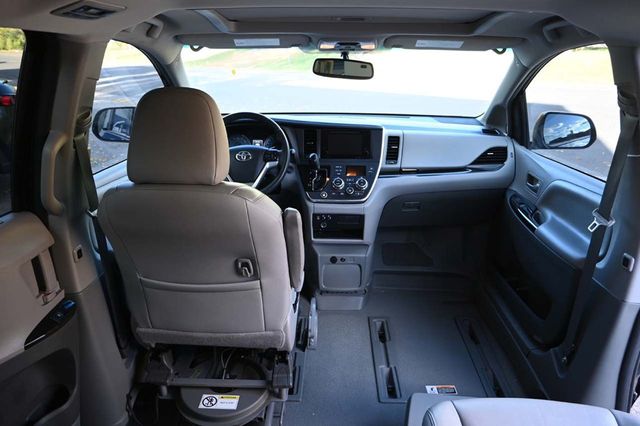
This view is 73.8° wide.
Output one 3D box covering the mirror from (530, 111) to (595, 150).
[{"bbox_3d":[1.097,-0.367,1.928,0.245,0.165,0.130,4,23,10],"label":"mirror"}]

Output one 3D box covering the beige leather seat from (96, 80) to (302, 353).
[{"bbox_3d":[-0.291,-0.043,1.424,0.530,0.760,0.680,1,22,2],"label":"beige leather seat"}]

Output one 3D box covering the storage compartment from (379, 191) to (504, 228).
[{"bbox_3d":[0.540,-0.038,1.956,0.520,0.165,0.160,1,22,2],"label":"storage compartment"}]

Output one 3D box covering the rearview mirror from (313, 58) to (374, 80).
[{"bbox_3d":[0.093,-0.569,1.690,0.250,0.072,0.045,8,29,15],"label":"rearview mirror"}]

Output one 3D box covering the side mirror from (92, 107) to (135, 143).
[{"bbox_3d":[-0.930,-0.420,2.025,0.240,0.165,0.130,-2,22,-6],"label":"side mirror"}]

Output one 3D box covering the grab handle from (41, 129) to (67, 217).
[{"bbox_3d":[-0.700,-0.106,1.120,0.040,0.225,0.075,5,23,-14],"label":"grab handle"}]

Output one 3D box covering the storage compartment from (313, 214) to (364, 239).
[{"bbox_3d":[0.086,0.038,1.976,0.225,0.110,0.130,1,22,2],"label":"storage compartment"}]

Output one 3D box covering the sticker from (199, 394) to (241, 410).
[{"bbox_3d":[-0.319,0.599,1.350,0.118,0.003,0.060,1,22,2],"label":"sticker"}]

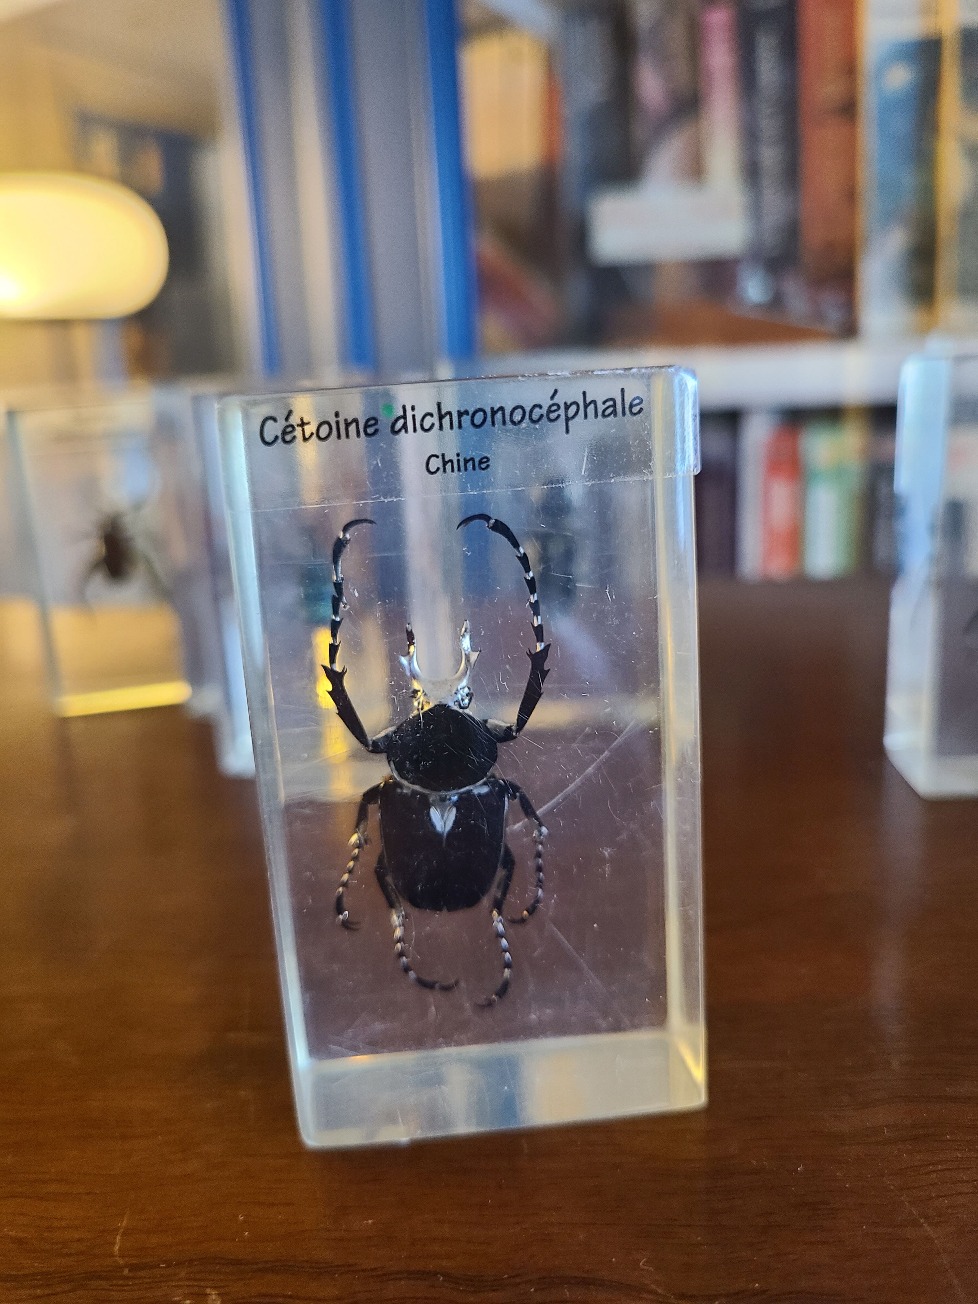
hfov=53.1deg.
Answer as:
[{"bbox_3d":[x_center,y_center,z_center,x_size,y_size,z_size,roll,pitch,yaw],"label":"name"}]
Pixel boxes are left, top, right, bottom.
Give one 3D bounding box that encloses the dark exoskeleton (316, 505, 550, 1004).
[{"bbox_3d":[-0.004,0.013,0.098,0.022,0.053,0.009,-4,15,-4],"label":"dark exoskeleton"}]

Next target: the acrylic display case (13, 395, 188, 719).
[{"bbox_3d":[-0.090,-0.024,0.245,0.040,0.073,0.023,-7,16,-13],"label":"acrylic display case"}]

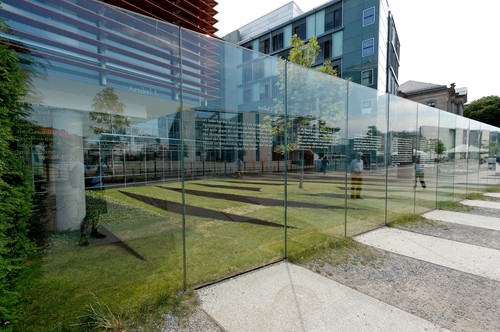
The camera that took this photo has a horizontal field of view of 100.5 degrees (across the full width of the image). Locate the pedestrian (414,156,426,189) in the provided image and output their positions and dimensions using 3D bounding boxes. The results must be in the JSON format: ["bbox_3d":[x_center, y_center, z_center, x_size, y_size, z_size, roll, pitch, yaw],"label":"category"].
[{"bbox_3d":[8.756,0.319,10.700,0.580,1.680,0.500,0,2,2],"label":"pedestrian"}]

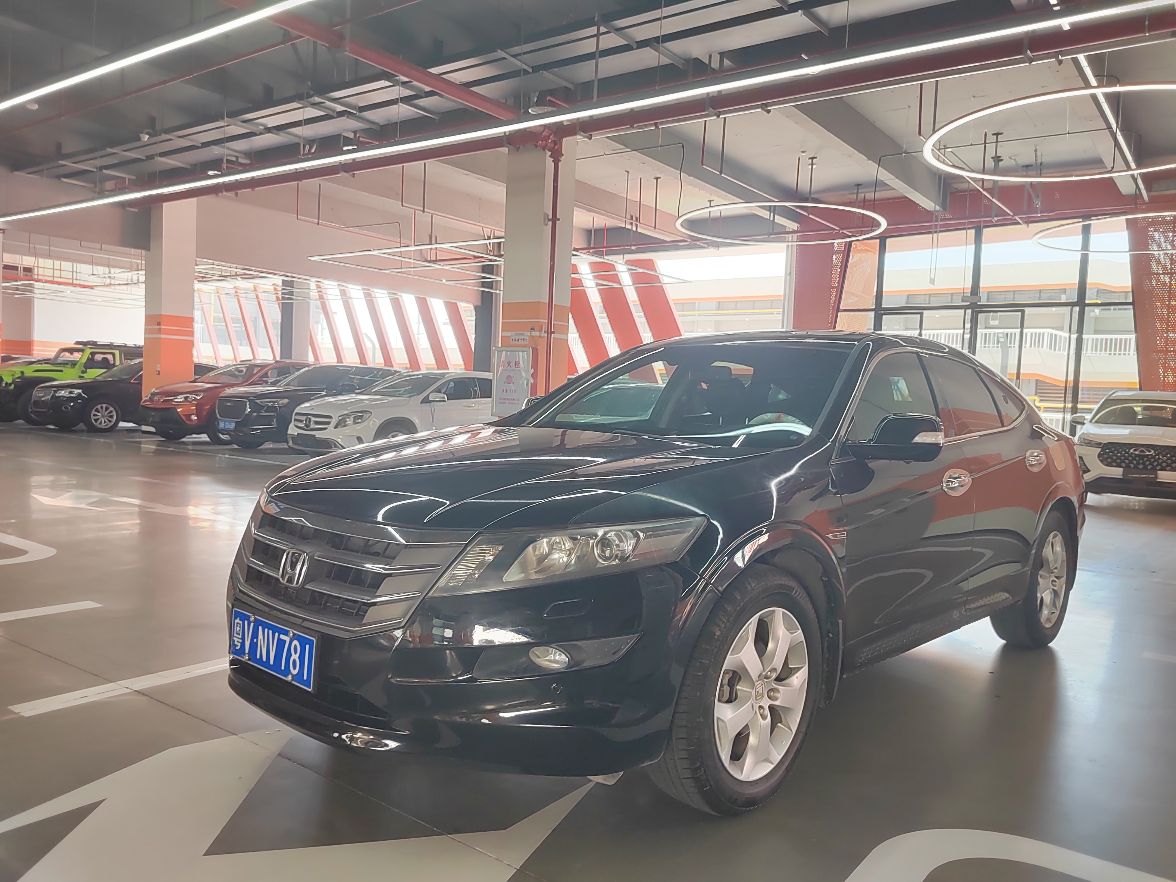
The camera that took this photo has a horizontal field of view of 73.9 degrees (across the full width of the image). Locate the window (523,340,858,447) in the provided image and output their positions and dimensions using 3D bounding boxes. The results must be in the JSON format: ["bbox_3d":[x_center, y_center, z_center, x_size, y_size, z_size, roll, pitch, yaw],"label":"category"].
[{"bbox_3d":[0.475,-0.224,3.488,1.340,0.180,0.930,5,34,42],"label":"window"}]

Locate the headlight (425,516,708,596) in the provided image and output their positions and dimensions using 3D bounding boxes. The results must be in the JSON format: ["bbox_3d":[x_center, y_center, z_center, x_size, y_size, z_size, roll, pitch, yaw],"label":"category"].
[{"bbox_3d":[-0.038,0.327,2.233,0.410,0.210,0.680,5,4,42],"label":"headlight"}]

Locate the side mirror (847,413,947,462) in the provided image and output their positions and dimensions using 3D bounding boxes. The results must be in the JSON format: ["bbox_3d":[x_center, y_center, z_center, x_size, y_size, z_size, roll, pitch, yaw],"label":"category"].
[{"bbox_3d":[1.122,-0.004,2.788,0.250,0.165,0.200,5,4,42],"label":"side mirror"}]

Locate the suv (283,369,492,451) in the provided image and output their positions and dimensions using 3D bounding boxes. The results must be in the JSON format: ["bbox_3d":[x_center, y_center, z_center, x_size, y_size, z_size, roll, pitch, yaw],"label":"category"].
[{"bbox_3d":[-2.540,-0.285,13.054,1.804,1.494,4.420,5,4,41],"label":"suv"}]

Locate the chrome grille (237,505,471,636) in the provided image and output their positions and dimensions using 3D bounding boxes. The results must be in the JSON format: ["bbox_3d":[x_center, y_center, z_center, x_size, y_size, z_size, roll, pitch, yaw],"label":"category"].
[{"bbox_3d":[-0.801,0.382,2.336,1.050,0.340,0.210,5,4,40],"label":"chrome grille"}]

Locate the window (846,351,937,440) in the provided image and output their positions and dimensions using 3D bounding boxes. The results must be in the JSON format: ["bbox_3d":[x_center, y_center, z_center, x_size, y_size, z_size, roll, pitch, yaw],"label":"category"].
[{"bbox_3d":[1.243,-0.189,3.202,0.860,0.370,0.070,-1,-16,-46],"label":"window"}]

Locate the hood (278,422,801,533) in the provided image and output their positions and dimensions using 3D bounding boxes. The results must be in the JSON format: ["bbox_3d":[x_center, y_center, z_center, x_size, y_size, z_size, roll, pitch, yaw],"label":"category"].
[{"bbox_3d":[-0.301,0.088,2.783,1.460,0.260,1.380,5,4,42],"label":"hood"}]

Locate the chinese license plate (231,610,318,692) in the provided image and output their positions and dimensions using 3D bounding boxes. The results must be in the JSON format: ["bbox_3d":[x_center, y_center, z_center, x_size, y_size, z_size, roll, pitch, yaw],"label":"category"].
[{"bbox_3d":[-0.916,0.597,2.257,0.440,0.142,0.020,5,4,40],"label":"chinese license plate"}]

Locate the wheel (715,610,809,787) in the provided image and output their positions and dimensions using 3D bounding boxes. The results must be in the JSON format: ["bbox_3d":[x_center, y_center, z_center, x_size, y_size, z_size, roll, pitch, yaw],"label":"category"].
[{"bbox_3d":[0.474,0.761,2.410,0.200,0.500,0.495,5,4,44],"label":"wheel"}]

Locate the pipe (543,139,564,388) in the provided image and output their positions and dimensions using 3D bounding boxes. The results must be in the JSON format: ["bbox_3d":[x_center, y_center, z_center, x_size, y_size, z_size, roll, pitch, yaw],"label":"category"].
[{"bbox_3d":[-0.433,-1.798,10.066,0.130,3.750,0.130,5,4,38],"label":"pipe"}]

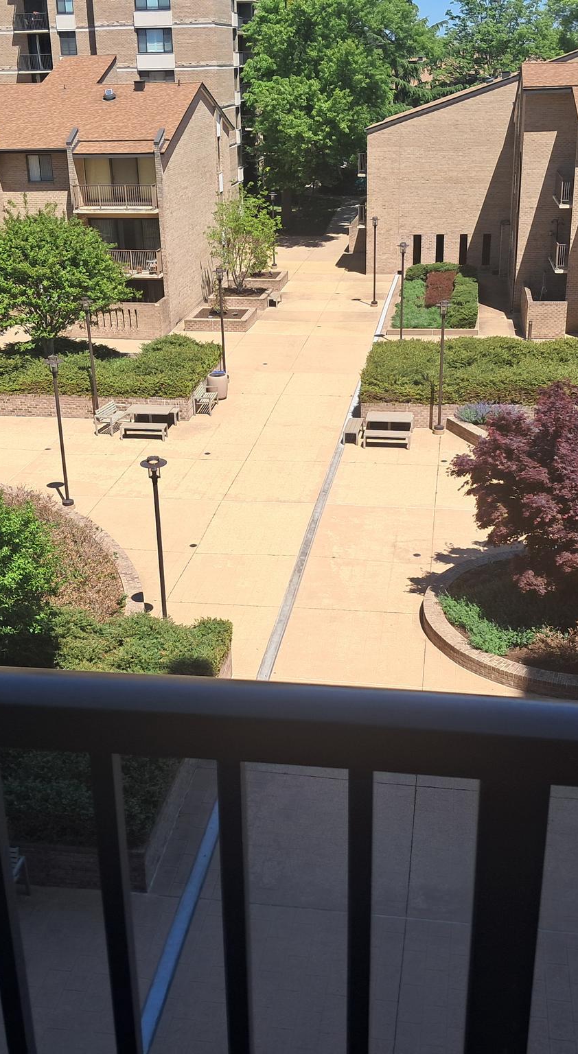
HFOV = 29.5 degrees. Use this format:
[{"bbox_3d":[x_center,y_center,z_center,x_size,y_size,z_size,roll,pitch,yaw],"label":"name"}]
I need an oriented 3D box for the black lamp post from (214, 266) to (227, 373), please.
[{"bbox_3d":[-2.392,-7.394,40.303,0.520,4.184,0.520,2,22,8],"label":"black lamp post"}]

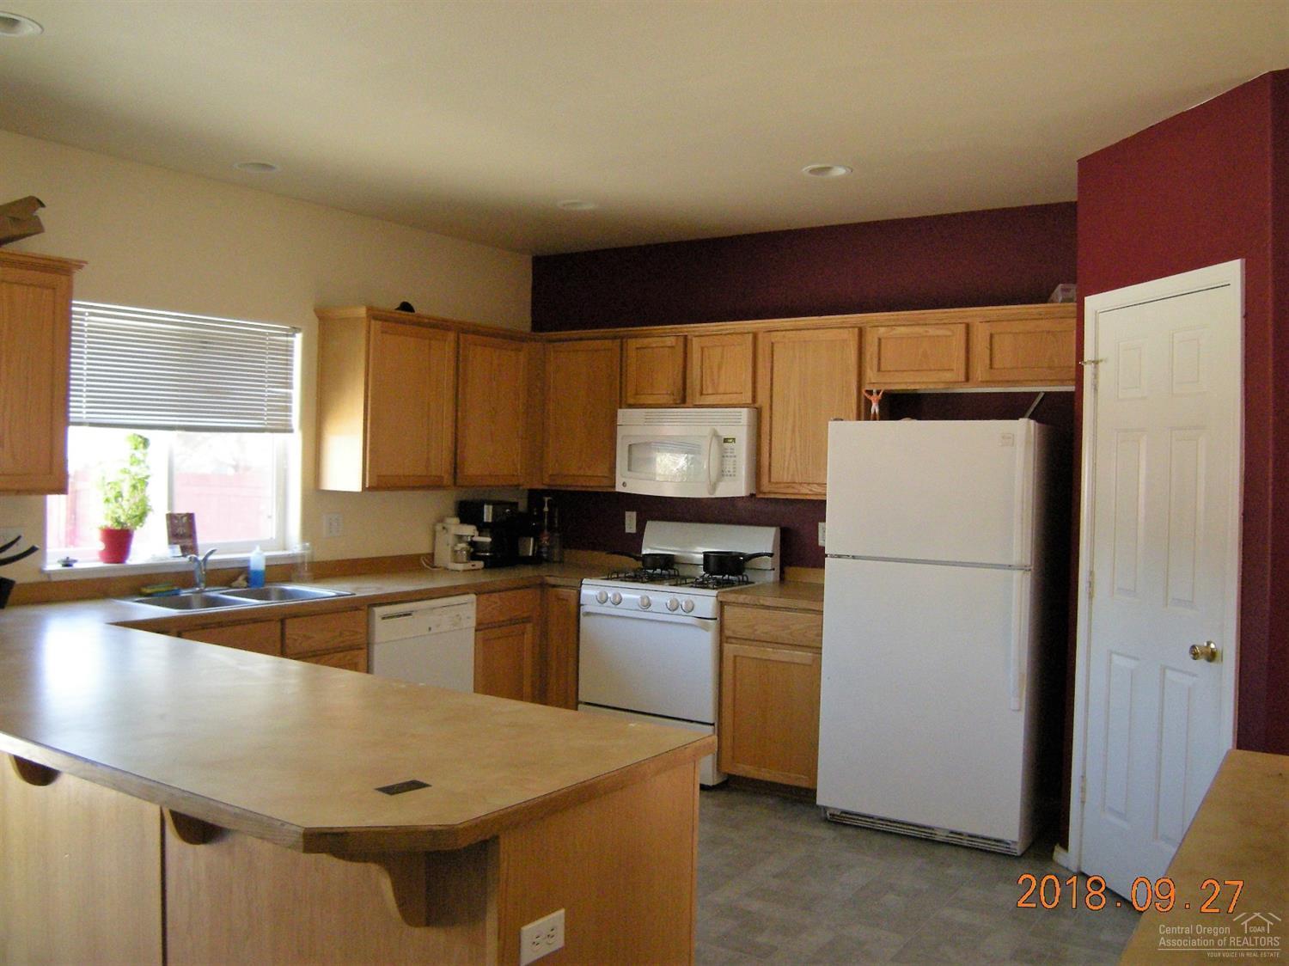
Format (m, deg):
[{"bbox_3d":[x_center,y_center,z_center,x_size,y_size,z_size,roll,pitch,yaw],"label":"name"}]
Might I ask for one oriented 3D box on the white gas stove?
[{"bbox_3d":[0.179,0.793,5.067,0.760,1.165,0.670,2,1,34],"label":"white gas stove"}]

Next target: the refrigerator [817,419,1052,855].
[{"bbox_3d":[1.241,0.576,4.366,0.791,1.656,0.710,2,2,29],"label":"refrigerator"}]

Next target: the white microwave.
[{"bbox_3d":[0.278,-0.151,5.183,0.757,0.423,0.410,2,1,34],"label":"white microwave"}]

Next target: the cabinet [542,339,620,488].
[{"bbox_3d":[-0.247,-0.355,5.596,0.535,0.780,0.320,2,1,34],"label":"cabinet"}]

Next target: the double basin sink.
[{"bbox_3d":[-1.652,0.544,4.155,0.538,0.190,0.825,2,2,34],"label":"double basin sink"}]

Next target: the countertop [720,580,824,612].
[{"bbox_3d":[0.732,0.510,4.722,0.523,0.044,0.660,2,1,34],"label":"countertop"}]

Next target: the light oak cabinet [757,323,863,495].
[{"bbox_3d":[0.826,-0.305,4.866,0.512,0.765,0.336,2,2,34],"label":"light oak cabinet"}]

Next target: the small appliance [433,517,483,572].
[{"bbox_3d":[-0.934,0.309,5.340,0.210,0.265,0.160,2,2,26],"label":"small appliance"}]

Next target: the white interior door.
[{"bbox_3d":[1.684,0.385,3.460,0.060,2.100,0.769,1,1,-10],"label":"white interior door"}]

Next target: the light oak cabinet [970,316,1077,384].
[{"bbox_3d":[1.637,-0.532,4.313,0.455,0.280,0.320,2,1,34],"label":"light oak cabinet"}]

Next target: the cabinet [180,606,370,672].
[{"bbox_3d":[-1.640,0.879,4.122,0.610,0.780,0.880,2,1,34],"label":"cabinet"}]

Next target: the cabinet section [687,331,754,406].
[{"bbox_3d":[0.456,-0.557,5.140,0.381,0.365,0.330,2,2,34],"label":"cabinet section"}]

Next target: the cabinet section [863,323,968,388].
[{"bbox_3d":[1.246,-0.555,4.601,0.474,0.295,0.330,2,2,34],"label":"cabinet section"}]

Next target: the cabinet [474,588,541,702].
[{"bbox_3d":[-0.914,0.881,5.188,0.610,0.780,0.460,2,1,34],"label":"cabinet"}]

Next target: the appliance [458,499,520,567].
[{"bbox_3d":[-0.792,0.272,5.579,0.240,0.335,0.290,3,2,44],"label":"appliance"}]

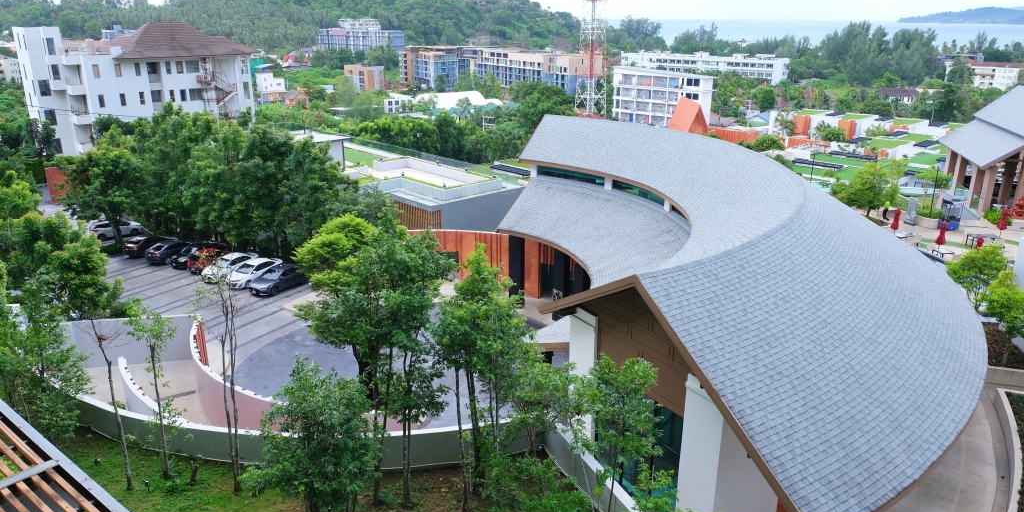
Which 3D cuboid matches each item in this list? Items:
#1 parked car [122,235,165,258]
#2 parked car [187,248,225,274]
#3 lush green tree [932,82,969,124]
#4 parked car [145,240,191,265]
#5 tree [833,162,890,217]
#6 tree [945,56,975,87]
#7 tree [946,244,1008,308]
[{"bbox_3d":[-31.790,-1.147,60.484,1.800,1.450,4.650,12,22,30],"label":"parked car"},{"bbox_3d":[-25.105,0.196,57.566,1.740,1.530,4.100,13,23,31],"label":"parked car"},{"bbox_3d":[79.451,-27.775,123.643,6.520,7.470,6.520,0,19,0],"label":"lush green tree"},{"bbox_3d":[-27.628,-0.501,56.105,1.780,1.460,4.500,12,22,30],"label":"parked car"},{"bbox_3d":[30.548,-5.767,59.476,4.800,5.000,4.800,0,19,0],"label":"tree"},{"bbox_3d":[196.952,-80.232,300.000,10.770,13.630,10.230,12,23,30],"label":"tree"},{"bbox_3d":[25.992,1.261,38.103,3.460,4.010,3.460,0,19,0],"label":"tree"}]

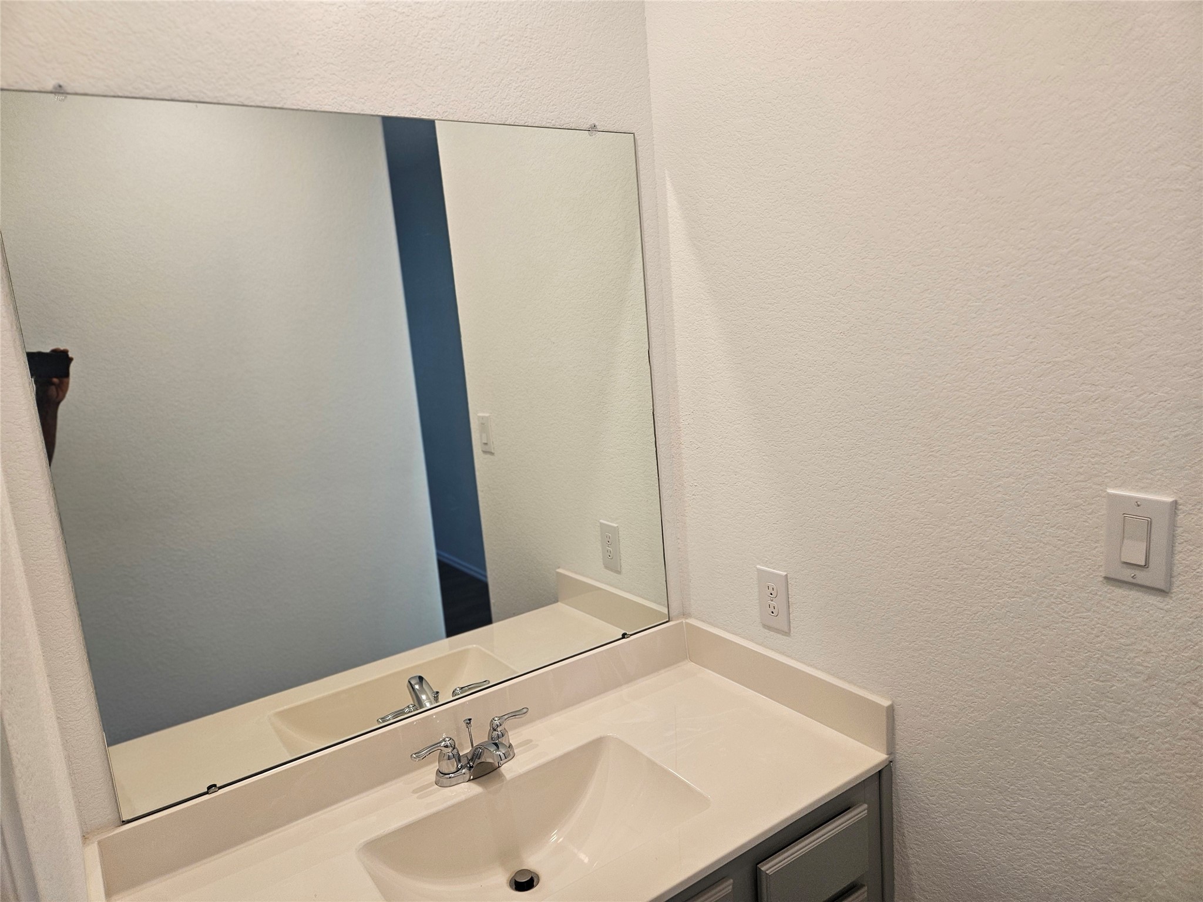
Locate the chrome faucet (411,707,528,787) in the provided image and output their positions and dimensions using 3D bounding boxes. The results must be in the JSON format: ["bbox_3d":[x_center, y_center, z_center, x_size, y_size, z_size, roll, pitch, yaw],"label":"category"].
[{"bbox_3d":[-0.213,0.556,1.459,0.245,0.103,0.141,-11,12,-34],"label":"chrome faucet"}]

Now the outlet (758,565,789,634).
[{"bbox_3d":[0.351,0.304,1.632,0.008,0.124,0.079,-11,12,-34],"label":"outlet"}]

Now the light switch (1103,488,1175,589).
[{"bbox_3d":[0.706,0.119,1.053,0.010,0.124,0.079,-11,12,-34],"label":"light switch"}]

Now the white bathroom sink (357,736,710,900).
[{"bbox_3d":[-0.102,0.693,1.340,0.519,0.142,0.305,-11,12,-34],"label":"white bathroom sink"}]

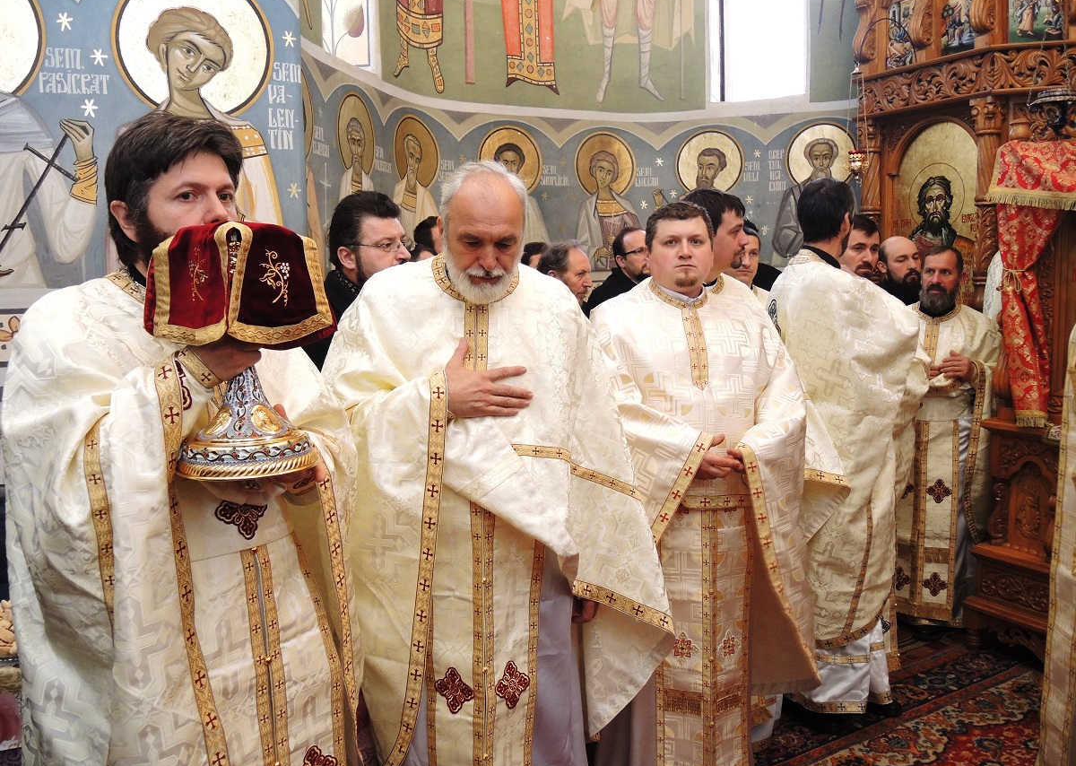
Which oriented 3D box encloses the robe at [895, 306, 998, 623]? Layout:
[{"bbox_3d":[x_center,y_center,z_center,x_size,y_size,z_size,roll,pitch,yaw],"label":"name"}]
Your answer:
[{"bbox_3d":[1.694,0.341,3.650,0.550,1.354,0.420,1,3,38],"label":"robe"}]

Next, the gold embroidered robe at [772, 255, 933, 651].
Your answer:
[{"bbox_3d":[1.023,0.239,2.890,0.500,1.354,0.560,-2,3,-14],"label":"gold embroidered robe"}]

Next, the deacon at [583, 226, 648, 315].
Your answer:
[{"bbox_3d":[0.408,0.210,3.750,0.340,1.774,0.520,1,3,32],"label":"deacon"}]

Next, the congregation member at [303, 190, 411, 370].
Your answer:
[{"bbox_3d":[-0.478,0.331,2.350,0.380,1.694,0.530,0,3,22],"label":"congregation member"}]

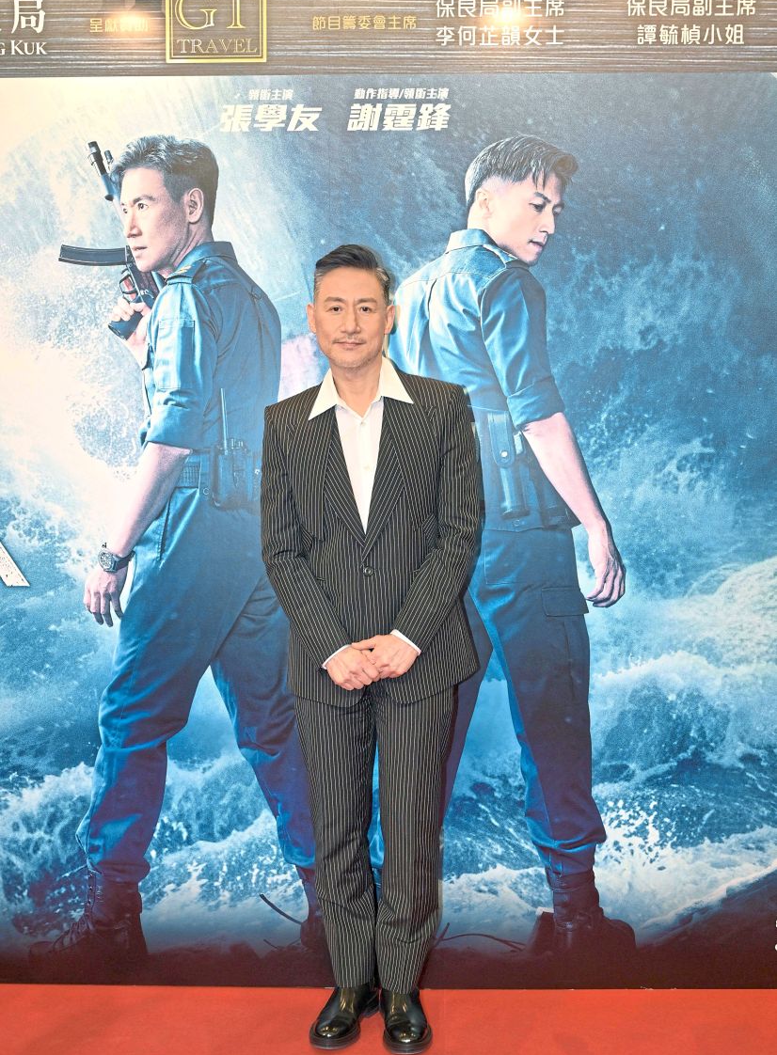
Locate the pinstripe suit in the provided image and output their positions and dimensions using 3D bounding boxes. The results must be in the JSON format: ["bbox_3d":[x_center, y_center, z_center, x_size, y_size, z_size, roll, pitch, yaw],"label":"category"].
[{"bbox_3d":[-0.041,0.338,2.985,0.485,1.385,0.300,0,3,1],"label":"pinstripe suit"}]

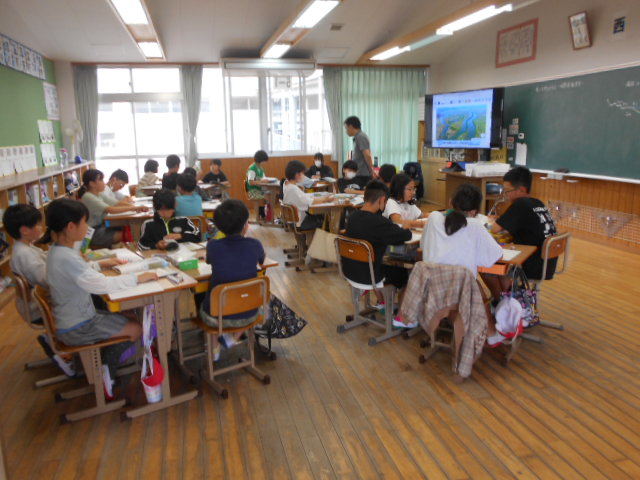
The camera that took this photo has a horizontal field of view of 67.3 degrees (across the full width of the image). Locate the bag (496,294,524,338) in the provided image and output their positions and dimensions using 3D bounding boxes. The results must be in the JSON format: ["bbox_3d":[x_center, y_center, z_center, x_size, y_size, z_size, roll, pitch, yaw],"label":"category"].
[{"bbox_3d":[1.155,0.460,2.930,0.160,0.270,0.110,7,15,30],"label":"bag"}]

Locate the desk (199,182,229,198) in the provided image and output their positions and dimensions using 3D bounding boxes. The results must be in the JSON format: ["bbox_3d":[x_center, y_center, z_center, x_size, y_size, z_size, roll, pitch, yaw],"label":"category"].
[{"bbox_3d":[-1.651,-0.483,7.290,0.620,0.660,0.450,-2,13,-5],"label":"desk"}]

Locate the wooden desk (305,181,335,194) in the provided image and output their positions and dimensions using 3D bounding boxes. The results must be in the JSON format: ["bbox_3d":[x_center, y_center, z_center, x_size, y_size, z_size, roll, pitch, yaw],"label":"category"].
[{"bbox_3d":[-0.212,-0.500,7.268,0.625,0.665,0.433,8,16,36],"label":"wooden desk"}]

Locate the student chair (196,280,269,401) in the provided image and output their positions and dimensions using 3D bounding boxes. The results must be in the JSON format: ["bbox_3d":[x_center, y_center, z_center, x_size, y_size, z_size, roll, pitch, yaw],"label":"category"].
[{"bbox_3d":[-0.523,0.500,2.796,0.372,0.667,0.419,-9,15,-33],"label":"student chair"}]

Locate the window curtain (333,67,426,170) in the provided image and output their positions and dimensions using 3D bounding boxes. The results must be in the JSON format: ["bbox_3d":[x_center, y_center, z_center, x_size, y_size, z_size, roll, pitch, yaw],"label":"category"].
[{"bbox_3d":[1.233,-2.187,9.653,1.950,2.420,0.160,-4,13,-14],"label":"window curtain"}]

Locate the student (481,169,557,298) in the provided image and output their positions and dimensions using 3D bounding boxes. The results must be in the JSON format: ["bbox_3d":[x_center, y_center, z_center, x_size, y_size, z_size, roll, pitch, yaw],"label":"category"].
[{"bbox_3d":[1.419,0.067,3.379,0.580,1.150,0.430,9,16,38],"label":"student"}]

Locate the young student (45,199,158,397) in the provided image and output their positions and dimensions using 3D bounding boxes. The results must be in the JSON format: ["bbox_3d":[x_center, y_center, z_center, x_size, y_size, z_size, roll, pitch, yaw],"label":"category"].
[{"bbox_3d":[-1.171,0.332,2.602,0.600,1.115,0.400,-10,16,-35],"label":"young student"}]

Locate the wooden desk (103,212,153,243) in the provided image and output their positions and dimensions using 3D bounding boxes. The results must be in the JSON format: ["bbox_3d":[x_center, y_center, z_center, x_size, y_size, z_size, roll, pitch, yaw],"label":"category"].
[{"bbox_3d":[-1.850,0.036,5.012,0.450,0.660,0.620,-2,13,-3],"label":"wooden desk"}]

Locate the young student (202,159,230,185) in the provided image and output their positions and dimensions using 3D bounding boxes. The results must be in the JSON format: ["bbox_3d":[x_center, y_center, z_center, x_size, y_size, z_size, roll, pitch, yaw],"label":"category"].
[{"bbox_3d":[-1.632,-0.766,7.733,0.412,1.029,0.511,-2,13,-6],"label":"young student"}]

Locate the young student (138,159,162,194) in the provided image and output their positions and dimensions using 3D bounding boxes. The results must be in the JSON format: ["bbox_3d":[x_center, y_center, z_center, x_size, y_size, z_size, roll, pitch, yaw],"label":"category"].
[{"bbox_3d":[-2.610,-0.690,7.354,0.525,1.079,0.398,-5,13,-17],"label":"young student"}]

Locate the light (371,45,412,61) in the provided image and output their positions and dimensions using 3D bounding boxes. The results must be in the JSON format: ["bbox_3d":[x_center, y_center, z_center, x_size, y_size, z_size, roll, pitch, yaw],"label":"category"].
[{"bbox_3d":[1.121,-3.023,7.640,0.270,0.100,1.250,-4,13,-14],"label":"light"}]

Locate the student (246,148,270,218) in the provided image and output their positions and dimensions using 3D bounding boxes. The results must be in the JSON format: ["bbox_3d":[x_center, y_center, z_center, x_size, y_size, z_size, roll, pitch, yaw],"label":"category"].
[{"bbox_3d":[-0.926,-0.818,7.562,0.500,1.140,0.390,2,13,14],"label":"student"}]

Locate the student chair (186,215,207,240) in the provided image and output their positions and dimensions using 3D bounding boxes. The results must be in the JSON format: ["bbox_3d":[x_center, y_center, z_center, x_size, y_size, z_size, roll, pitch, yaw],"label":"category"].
[{"bbox_3d":[-1.291,0.046,4.820,0.370,0.660,0.440,-4,13,-14],"label":"student chair"}]

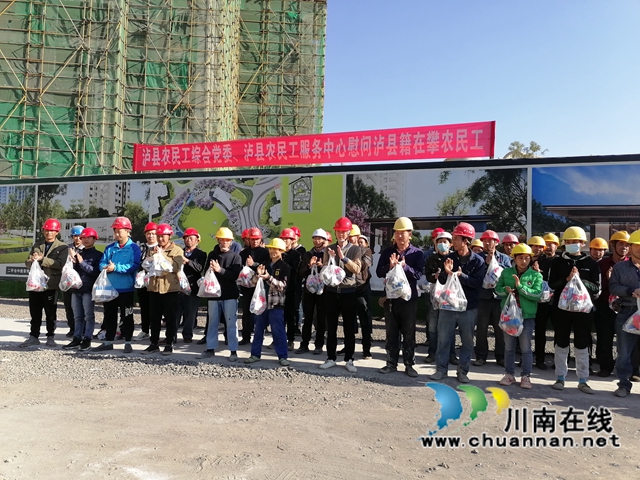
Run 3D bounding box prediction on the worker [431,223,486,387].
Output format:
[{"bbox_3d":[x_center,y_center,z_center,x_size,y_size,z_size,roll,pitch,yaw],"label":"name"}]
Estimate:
[{"bbox_3d":[1.501,0.682,5.450,0.540,1.738,0.480,0,-2,31],"label":"worker"}]

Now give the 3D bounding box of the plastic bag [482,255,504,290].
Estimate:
[{"bbox_3d":[2.190,0.410,6.300,0.260,0.440,0.200,1,-1,20],"label":"plastic bag"}]

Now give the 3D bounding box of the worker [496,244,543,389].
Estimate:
[{"bbox_3d":[2.115,0.809,5.280,0.480,1.510,0.440,1,-2,25],"label":"worker"}]

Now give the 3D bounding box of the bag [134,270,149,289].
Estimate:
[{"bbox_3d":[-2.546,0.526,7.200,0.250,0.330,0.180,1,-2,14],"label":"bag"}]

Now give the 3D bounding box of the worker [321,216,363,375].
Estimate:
[{"bbox_3d":[0.258,0.642,5.850,0.540,1.811,0.480,0,-2,18],"label":"worker"}]

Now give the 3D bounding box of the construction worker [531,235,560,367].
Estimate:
[{"bbox_3d":[2.826,0.767,6.200,0.520,1.695,0.460,0,-2,29],"label":"construction worker"}]

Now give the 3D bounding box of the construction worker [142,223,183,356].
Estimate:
[{"bbox_3d":[-2.051,0.645,6.500,0.500,1.710,0.440,1,-2,14],"label":"construction worker"}]

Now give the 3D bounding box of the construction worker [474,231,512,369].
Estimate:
[{"bbox_3d":[2.130,0.727,6.200,0.520,1.674,0.440,1,-2,23],"label":"construction worker"}]

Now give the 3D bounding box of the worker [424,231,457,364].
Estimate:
[{"bbox_3d":[1.609,0.761,6.573,0.520,1.730,0.440,1,-1,18],"label":"worker"}]

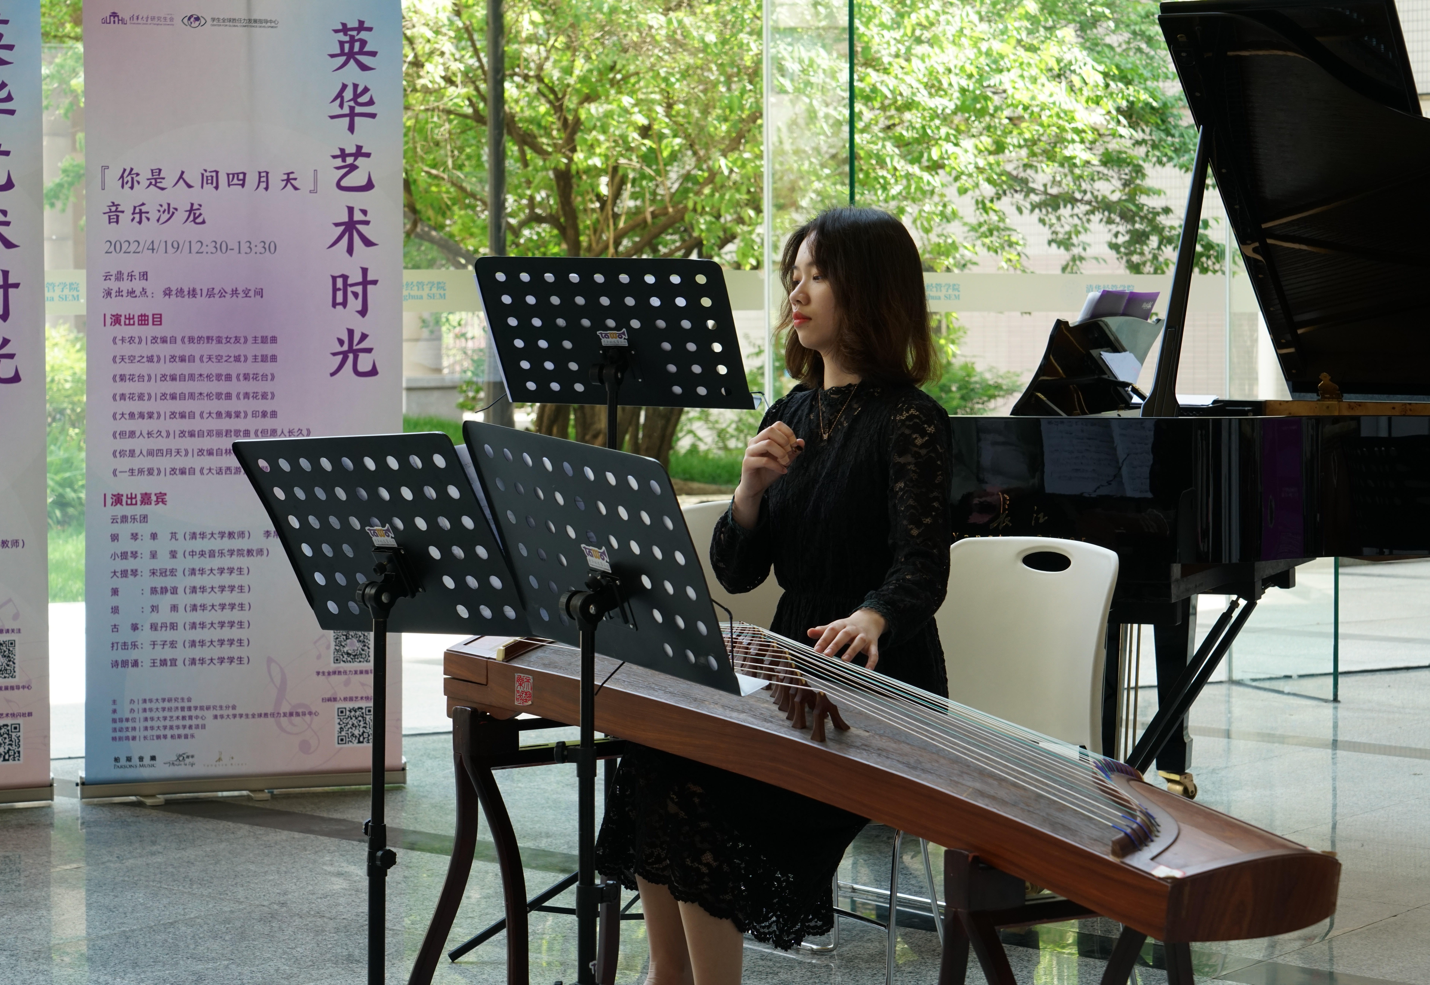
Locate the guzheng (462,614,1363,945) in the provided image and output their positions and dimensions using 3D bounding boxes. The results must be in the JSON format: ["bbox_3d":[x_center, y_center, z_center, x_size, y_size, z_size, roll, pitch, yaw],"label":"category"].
[{"bbox_3d":[0.147,0.325,3.783,0.275,0.150,1.630,-3,7,-33],"label":"guzheng"}]

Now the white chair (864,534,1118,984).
[{"bbox_3d":[0.338,0.502,4.627,0.540,0.830,0.480,-3,4,-34],"label":"white chair"}]

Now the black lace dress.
[{"bbox_3d":[0.095,0.248,4.460,0.560,0.830,0.470,-3,4,-34],"label":"black lace dress"}]

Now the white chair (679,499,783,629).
[{"bbox_3d":[0.210,0.439,5.725,0.480,0.830,0.540,-4,5,-43],"label":"white chair"}]

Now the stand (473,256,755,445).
[{"bbox_3d":[-0.197,0.222,5.382,0.530,1.310,0.480,1,4,24],"label":"stand"}]

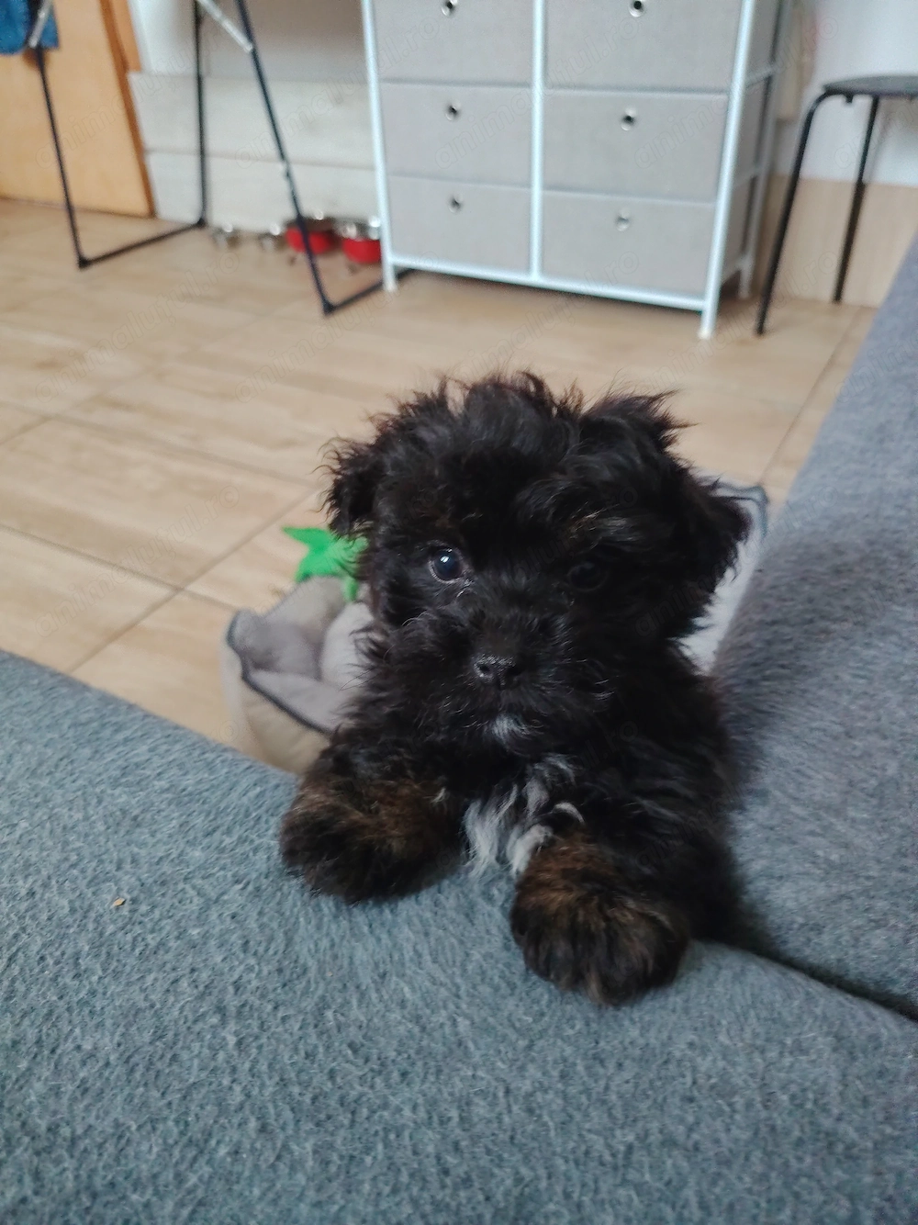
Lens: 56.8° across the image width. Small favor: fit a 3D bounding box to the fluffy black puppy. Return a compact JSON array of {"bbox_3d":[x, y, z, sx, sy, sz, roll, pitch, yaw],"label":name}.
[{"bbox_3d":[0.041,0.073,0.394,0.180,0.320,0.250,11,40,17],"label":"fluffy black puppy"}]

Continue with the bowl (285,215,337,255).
[{"bbox_3d":[-0.412,-1.058,2.393,0.148,0.069,0.148,-3,38,0],"label":"bowl"}]

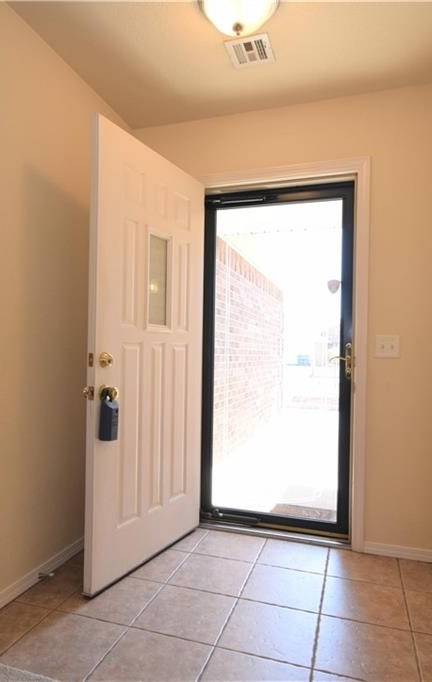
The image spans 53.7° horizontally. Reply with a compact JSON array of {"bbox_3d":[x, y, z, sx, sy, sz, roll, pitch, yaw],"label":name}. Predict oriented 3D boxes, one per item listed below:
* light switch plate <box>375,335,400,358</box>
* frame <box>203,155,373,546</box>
[{"bbox_3d":[0.912,0.030,2.262,0.116,0.114,0.008,0,-1,18],"label":"light switch plate"},{"bbox_3d":[0.327,0.064,2.502,1.060,2.112,0.130,0,-1,18],"label":"frame"}]

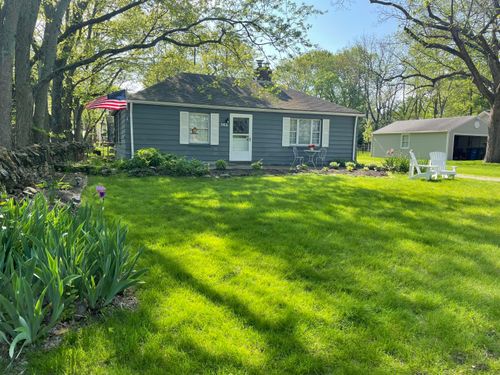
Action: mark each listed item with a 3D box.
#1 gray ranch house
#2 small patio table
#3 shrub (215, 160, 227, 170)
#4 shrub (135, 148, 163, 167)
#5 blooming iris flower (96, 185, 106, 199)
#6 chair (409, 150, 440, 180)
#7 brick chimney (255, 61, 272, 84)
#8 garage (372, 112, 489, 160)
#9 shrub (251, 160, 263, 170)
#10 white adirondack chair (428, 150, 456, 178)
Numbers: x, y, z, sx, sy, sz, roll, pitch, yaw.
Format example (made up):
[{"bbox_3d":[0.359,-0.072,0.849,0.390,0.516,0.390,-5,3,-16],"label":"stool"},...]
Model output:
[{"bbox_3d":[-0.875,-3.554,20.053,11.700,4.484,7.100,-2,7,-25],"label":"gray ranch house"},{"bbox_3d":[2.910,-1.330,17.400,0.740,0.740,0.740,1,6,0],"label":"small patio table"},{"bbox_3d":[-1.257,-0.937,16.000,0.470,0.430,0.450,-2,7,-25],"label":"shrub"},{"bbox_3d":[-3.919,-1.147,14.500,1.020,0.720,0.880,-2,7,-25],"label":"shrub"},{"bbox_3d":[-1.503,0.040,3.800,0.105,0.135,0.105,1,6,0],"label":"blooming iris flower"},{"bbox_3d":[5.522,-0.703,12.000,0.820,0.920,0.720,5,8,37],"label":"chair"},{"bbox_3d":[0.771,-6.385,20.669,0.680,1.200,0.600,-2,7,-25],"label":"brick chimney"},{"bbox_3d":[16.961,-4.437,34.369,7.411,3.600,8.413,-2,7,-25],"label":"garage"},{"bbox_3d":[0.289,-0.978,16.700,0.490,0.430,0.460,-2,7,-25],"label":"shrub"},{"bbox_3d":[6.441,-0.722,12.500,0.720,0.920,0.820,1,6,-1],"label":"white adirondack chair"}]

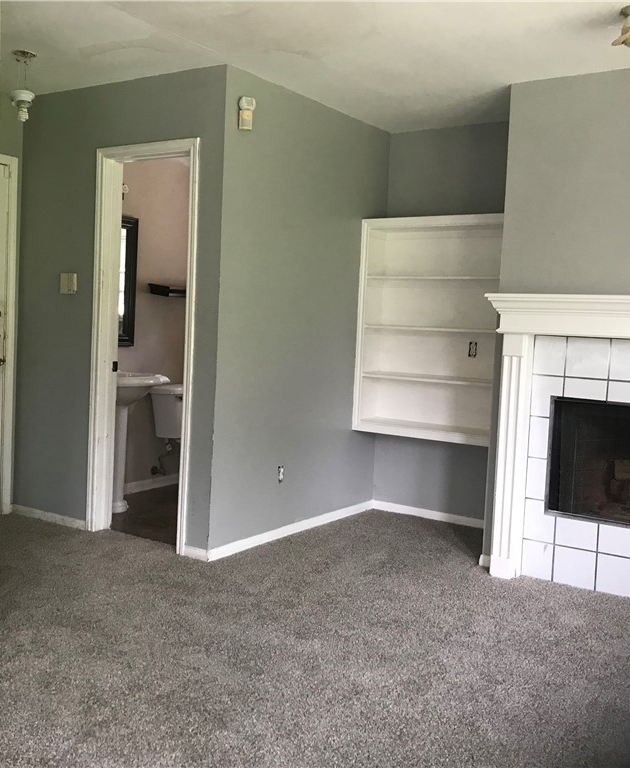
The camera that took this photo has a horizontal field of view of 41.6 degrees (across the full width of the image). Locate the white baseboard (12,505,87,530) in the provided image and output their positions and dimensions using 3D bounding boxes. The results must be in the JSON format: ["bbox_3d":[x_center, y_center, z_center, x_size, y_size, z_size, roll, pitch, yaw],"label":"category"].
[{"bbox_3d":[-1.545,0.770,4.786,0.650,0.063,0.015,5,5,33],"label":"white baseboard"}]

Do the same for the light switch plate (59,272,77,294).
[{"bbox_3d":[-1.376,-0.559,4.612,0.128,0.120,0.022,5,5,33],"label":"light switch plate"}]

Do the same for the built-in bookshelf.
[{"bbox_3d":[0.803,-0.329,5.015,1.080,1.312,0.310,5,5,33],"label":"built-in bookshelf"}]

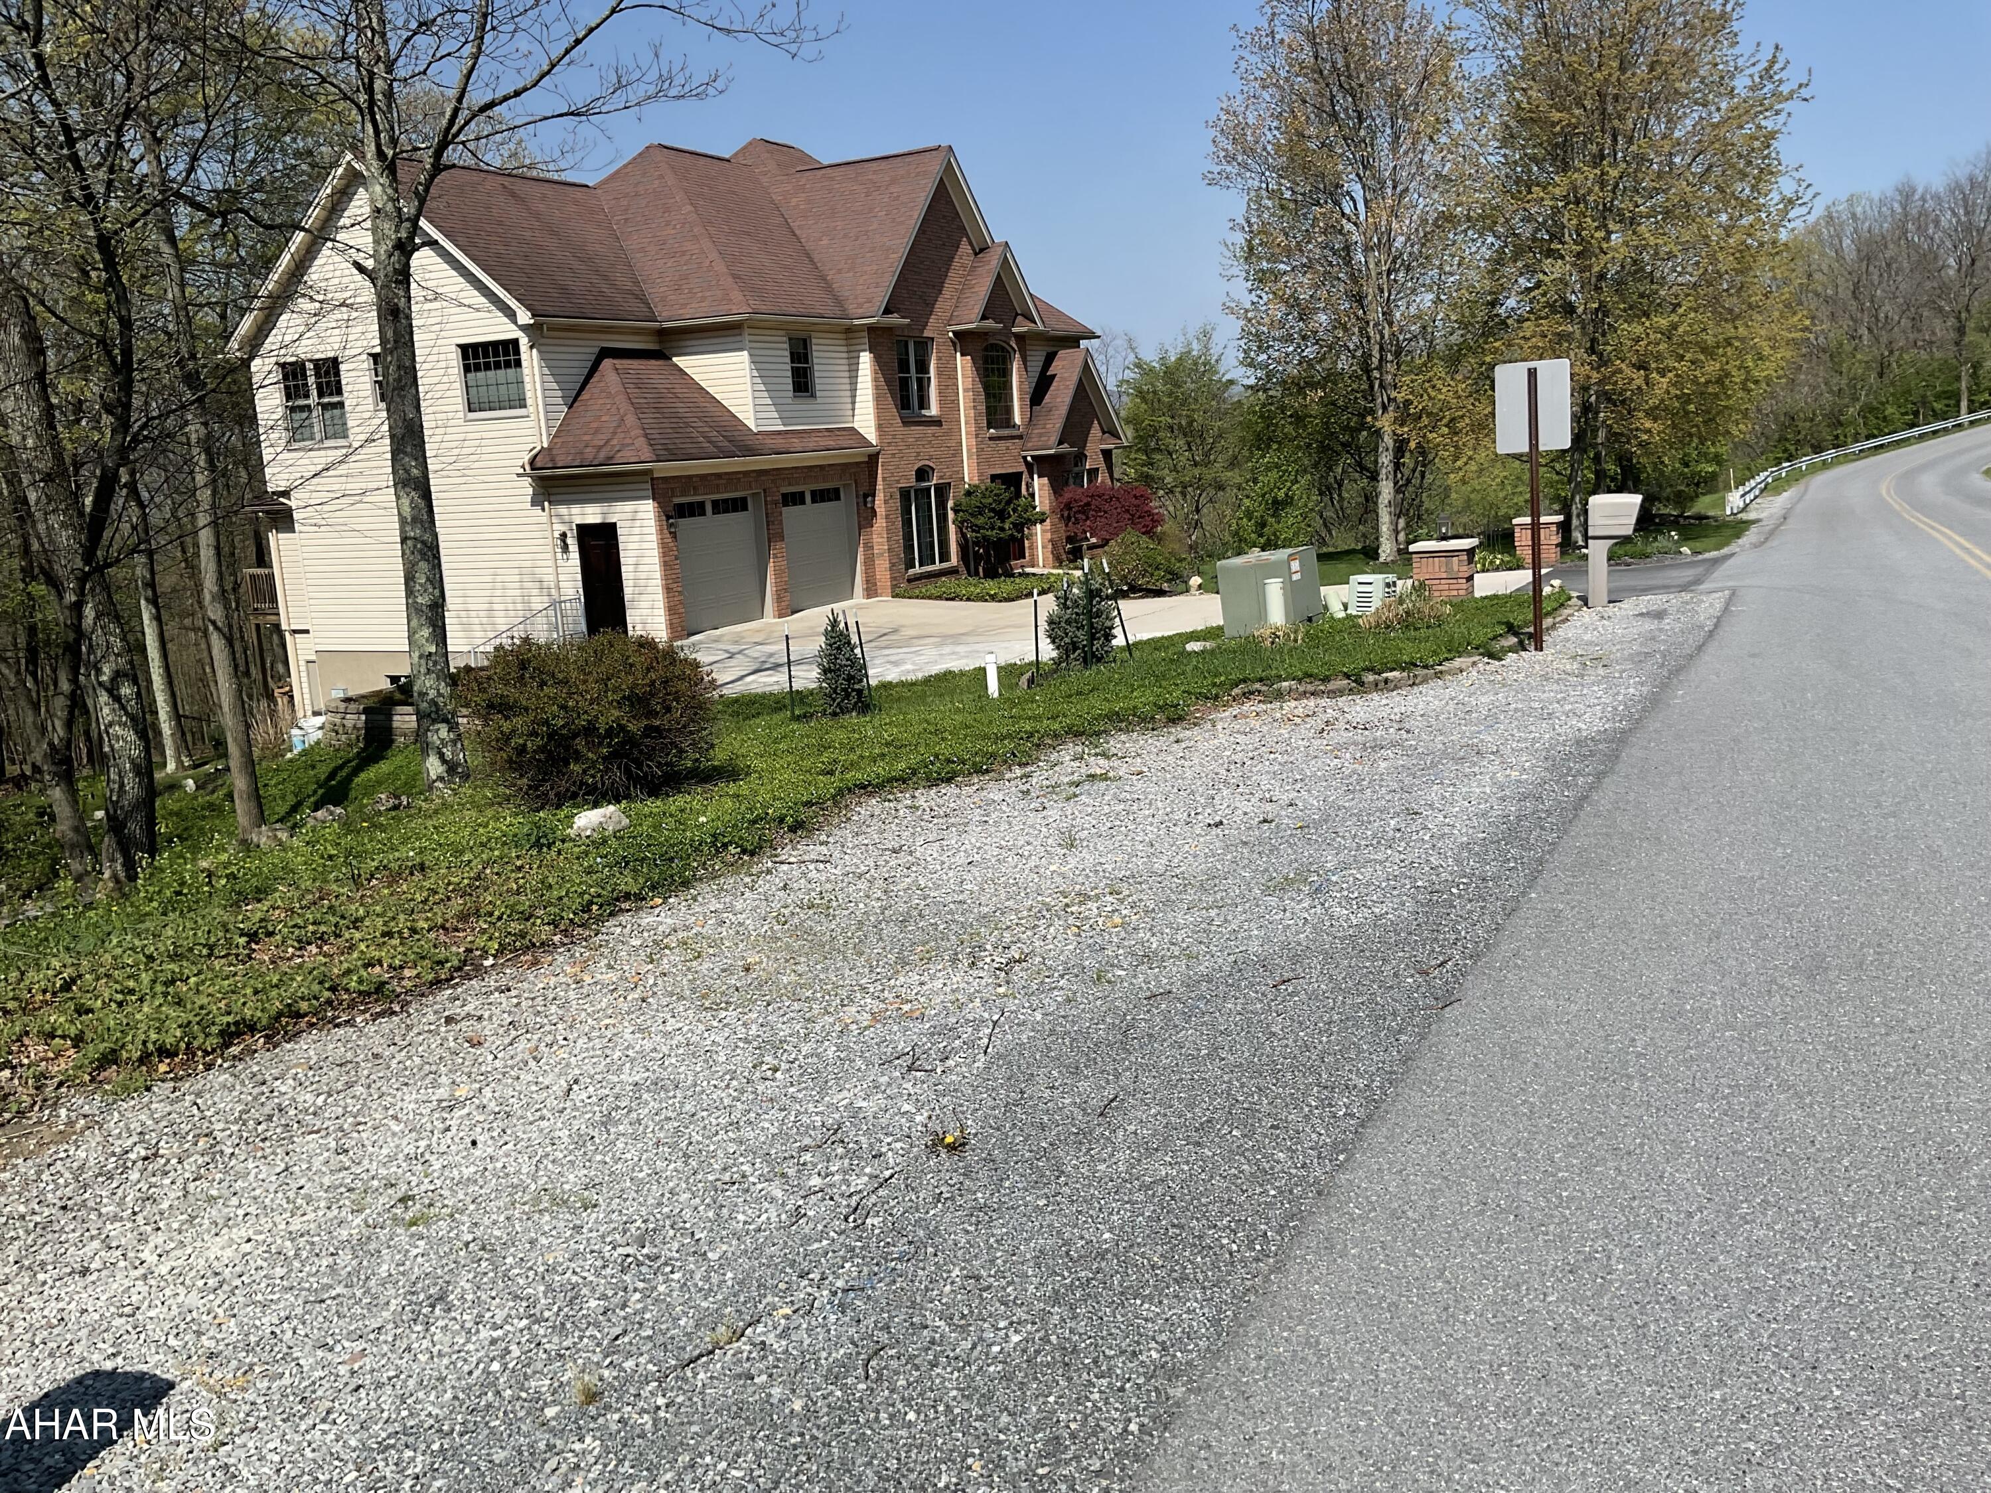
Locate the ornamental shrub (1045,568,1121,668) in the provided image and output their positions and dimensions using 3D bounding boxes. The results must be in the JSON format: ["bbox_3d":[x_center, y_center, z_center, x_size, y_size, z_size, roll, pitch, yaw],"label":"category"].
[{"bbox_3d":[0.830,-1.213,15.800,0.690,0.900,0.690,-4,10,1],"label":"ornamental shrub"}]

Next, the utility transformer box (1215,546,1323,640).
[{"bbox_3d":[3.050,-1.725,18.400,0.800,0.770,0.880,-4,9,30],"label":"utility transformer box"}]

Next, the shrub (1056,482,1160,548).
[{"bbox_3d":[2.655,-5.262,39.000,2.300,1.700,2.400,-4,10,1],"label":"shrub"}]

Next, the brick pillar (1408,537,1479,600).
[{"bbox_3d":[5.363,-2.124,19.900,0.695,0.650,0.695,1,11,25],"label":"brick pillar"}]

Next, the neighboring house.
[{"bbox_3d":[-5.776,-8.052,38.238,12.028,11.834,19.109,1,12,26],"label":"neighboring house"}]

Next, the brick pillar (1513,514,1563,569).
[{"bbox_3d":[8.459,-3.195,26.000,0.667,0.744,0.667,1,11,25],"label":"brick pillar"}]

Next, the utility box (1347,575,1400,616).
[{"bbox_3d":[4.409,-1.773,19.450,0.448,0.428,0.448,3,12,32],"label":"utility box"}]

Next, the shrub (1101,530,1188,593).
[{"bbox_3d":[2.628,-3.280,29.400,1.450,1.080,1.450,-4,10,1],"label":"shrub"}]

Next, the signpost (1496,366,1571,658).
[{"bbox_3d":[4.609,-2.040,14.228,0.620,2.472,0.080,0,11,23],"label":"signpost"}]

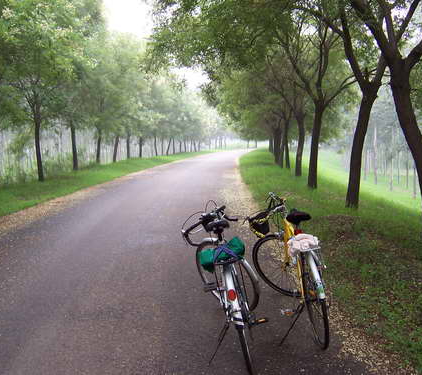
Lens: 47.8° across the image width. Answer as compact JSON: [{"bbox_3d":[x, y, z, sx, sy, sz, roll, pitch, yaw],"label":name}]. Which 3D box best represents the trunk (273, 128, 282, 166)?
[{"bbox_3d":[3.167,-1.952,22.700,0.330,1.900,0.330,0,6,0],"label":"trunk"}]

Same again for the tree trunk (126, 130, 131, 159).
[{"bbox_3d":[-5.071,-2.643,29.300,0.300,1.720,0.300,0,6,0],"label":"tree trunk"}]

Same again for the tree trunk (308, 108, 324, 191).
[{"bbox_3d":[3.239,-1.229,14.776,0.450,2.533,0.340,0,6,0],"label":"tree trunk"}]

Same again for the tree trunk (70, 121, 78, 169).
[{"bbox_3d":[-5.682,-1.694,19.700,0.290,1.980,0.290,0,6,0],"label":"tree trunk"}]

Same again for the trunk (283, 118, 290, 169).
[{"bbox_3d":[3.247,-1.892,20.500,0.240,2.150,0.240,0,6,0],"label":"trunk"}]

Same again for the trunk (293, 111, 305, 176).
[{"bbox_3d":[3.725,-1.843,20.064,0.460,2.766,0.350,0,6,0],"label":"trunk"}]

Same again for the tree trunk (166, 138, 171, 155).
[{"bbox_3d":[-3.872,-3.711,43.427,0.450,1.498,0.380,0,6,0],"label":"tree trunk"}]

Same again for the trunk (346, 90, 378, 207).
[{"bbox_3d":[3.338,-0.844,10.574,0.620,2.576,0.420,0,6,0],"label":"trunk"}]

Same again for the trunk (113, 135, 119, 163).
[{"bbox_3d":[-5.831,-2.404,29.416,0.330,1.722,0.280,0,6,0],"label":"trunk"}]

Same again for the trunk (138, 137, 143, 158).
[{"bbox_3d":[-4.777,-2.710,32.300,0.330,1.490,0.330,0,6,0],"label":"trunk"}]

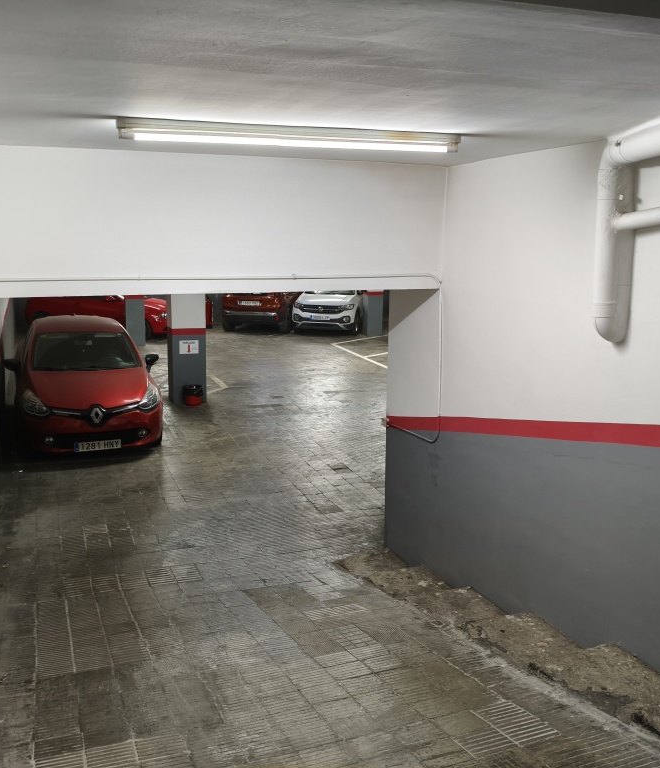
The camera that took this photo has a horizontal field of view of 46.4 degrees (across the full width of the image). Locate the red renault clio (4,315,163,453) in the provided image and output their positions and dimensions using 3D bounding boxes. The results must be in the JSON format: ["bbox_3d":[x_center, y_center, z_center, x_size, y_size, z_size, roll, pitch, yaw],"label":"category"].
[{"bbox_3d":[-3.368,-0.152,10.490,1.820,1.450,4.060,-4,11,-21],"label":"red renault clio"}]

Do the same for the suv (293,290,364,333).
[{"bbox_3d":[0.537,-2.357,21.492,1.820,1.580,4.110,4,11,20],"label":"suv"}]

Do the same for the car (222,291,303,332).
[{"bbox_3d":[-1.331,-2.371,21.325,1.870,1.620,4.420,3,11,15],"label":"car"}]

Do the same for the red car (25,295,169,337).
[{"bbox_3d":[-5.715,-1.968,19.721,4.150,1.460,1.800,3,11,14],"label":"red car"}]

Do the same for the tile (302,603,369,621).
[{"bbox_3d":[0.041,1.474,4.939,0.380,0.020,0.185,-4,0,-20],"label":"tile"}]

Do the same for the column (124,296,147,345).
[{"bbox_3d":[-4.615,-2.087,18.039,0.460,2.350,0.460,-4,11,-20],"label":"column"}]

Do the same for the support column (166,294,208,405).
[{"bbox_3d":[-2.258,-0.897,12.000,0.510,2.350,0.490,-4,11,-20],"label":"support column"}]

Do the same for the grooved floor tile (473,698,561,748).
[{"bbox_3d":[0.773,1.433,3.238,0.200,0.020,0.390,-4,0,-20],"label":"grooved floor tile"}]

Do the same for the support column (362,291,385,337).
[{"bbox_3d":[1.117,-2.446,20.093,0.460,2.350,0.400,-4,11,-20],"label":"support column"}]

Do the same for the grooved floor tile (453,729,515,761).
[{"bbox_3d":[0.618,1.444,3.081,0.200,0.020,0.200,-4,0,-20],"label":"grooved floor tile"}]

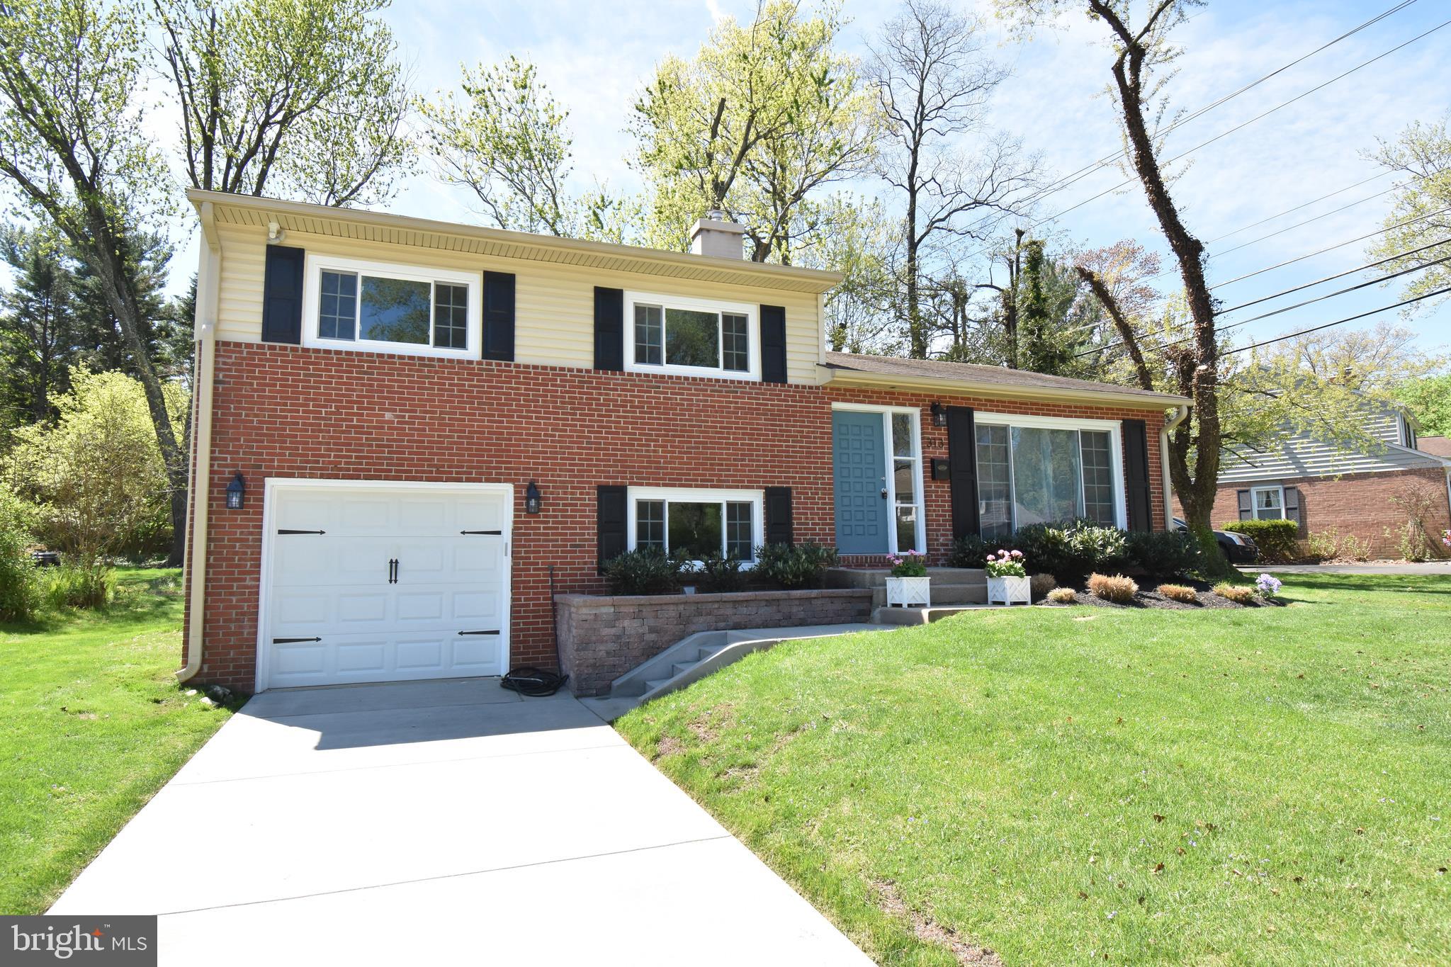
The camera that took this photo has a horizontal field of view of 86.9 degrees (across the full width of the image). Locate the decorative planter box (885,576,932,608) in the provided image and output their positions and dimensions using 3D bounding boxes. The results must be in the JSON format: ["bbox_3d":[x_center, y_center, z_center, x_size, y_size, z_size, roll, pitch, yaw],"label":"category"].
[{"bbox_3d":[2.036,1.199,8.424,0.340,0.310,0.340,1,-7,-19],"label":"decorative planter box"}]

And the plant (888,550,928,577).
[{"bbox_3d":[2.015,0.883,8.453,0.370,0.320,0.360,-1,-6,0],"label":"plant"}]

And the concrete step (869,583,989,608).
[{"bbox_3d":[2.389,1.315,8.983,1.720,0.206,0.380,1,-7,-19],"label":"concrete step"}]

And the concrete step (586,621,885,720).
[{"bbox_3d":[0.360,1.748,7.421,3.250,0.680,1.180,1,-7,-19],"label":"concrete step"}]

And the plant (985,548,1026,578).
[{"bbox_3d":[3.196,0.908,8.758,0.370,0.330,0.360,1,-7,-19],"label":"plant"}]

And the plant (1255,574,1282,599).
[{"bbox_3d":[6.807,1.287,9.599,0.300,0.310,0.290,1,-7,-19],"label":"plant"}]

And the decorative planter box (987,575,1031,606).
[{"bbox_3d":[3.239,1.230,8.737,0.340,0.310,0.340,1,-7,-19],"label":"decorative planter box"}]

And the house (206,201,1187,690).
[{"bbox_3d":[-0.511,-0.713,14.186,13.750,7.100,9.200,1,-7,-19],"label":"house"}]

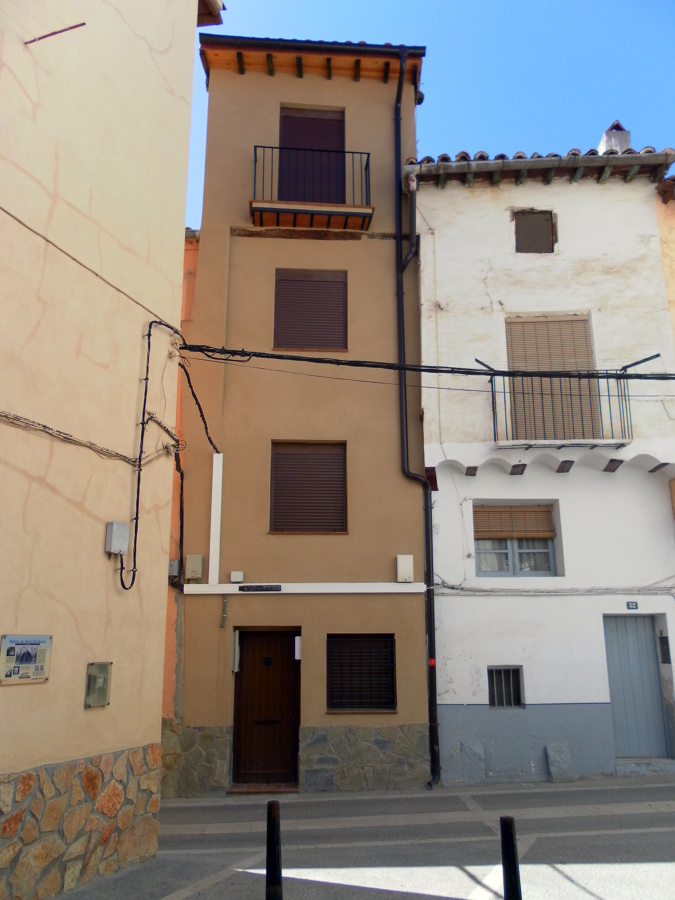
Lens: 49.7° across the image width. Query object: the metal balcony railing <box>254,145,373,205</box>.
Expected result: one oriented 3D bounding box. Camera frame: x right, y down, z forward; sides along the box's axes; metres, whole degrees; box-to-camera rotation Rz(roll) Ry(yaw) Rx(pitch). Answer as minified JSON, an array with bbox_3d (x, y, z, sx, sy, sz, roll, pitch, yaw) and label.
[{"bbox_3d":[-0.403,-4.213,11.569,1.807,0.980,0.440,1,-13,-4],"label":"metal balcony railing"}]

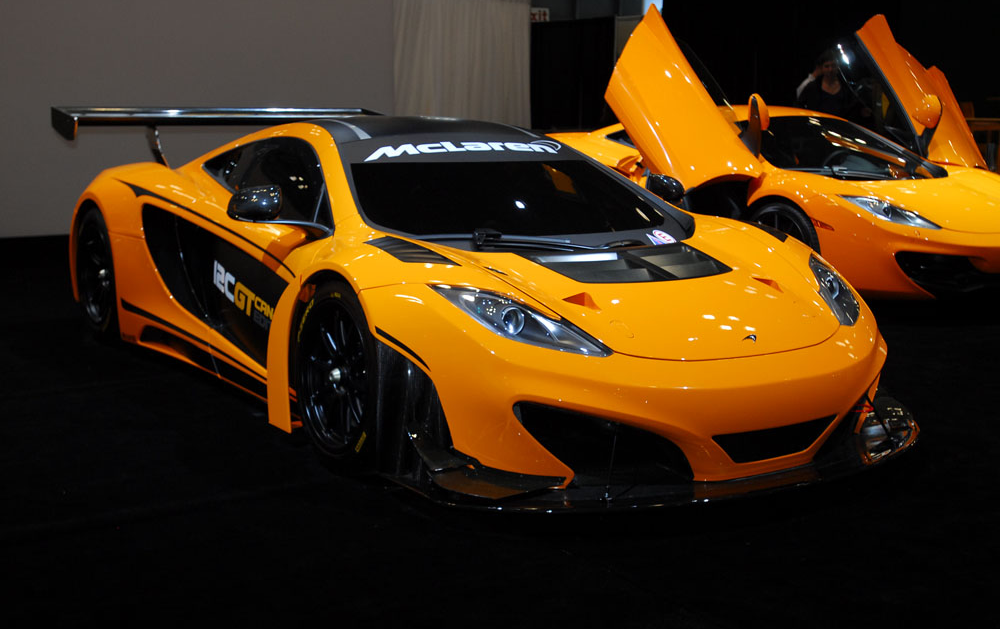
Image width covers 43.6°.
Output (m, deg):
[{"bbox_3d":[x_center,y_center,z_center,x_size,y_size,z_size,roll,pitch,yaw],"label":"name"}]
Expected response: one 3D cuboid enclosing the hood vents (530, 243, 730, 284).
[{"bbox_3d":[0.442,-0.172,4.240,0.690,0.060,0.350,-5,21,-33],"label":"hood vents"}]

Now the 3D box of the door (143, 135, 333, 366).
[{"bbox_3d":[-1.032,-0.320,5.123,0.420,0.820,1.580,-5,12,-33],"label":"door"}]

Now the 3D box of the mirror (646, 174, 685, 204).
[{"bbox_3d":[0.720,-0.548,5.520,0.205,0.135,0.140,-5,12,-33],"label":"mirror"}]

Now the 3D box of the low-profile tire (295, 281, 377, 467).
[{"bbox_3d":[-0.421,0.198,4.106,0.280,0.650,0.650,-5,12,-33],"label":"low-profile tire"}]

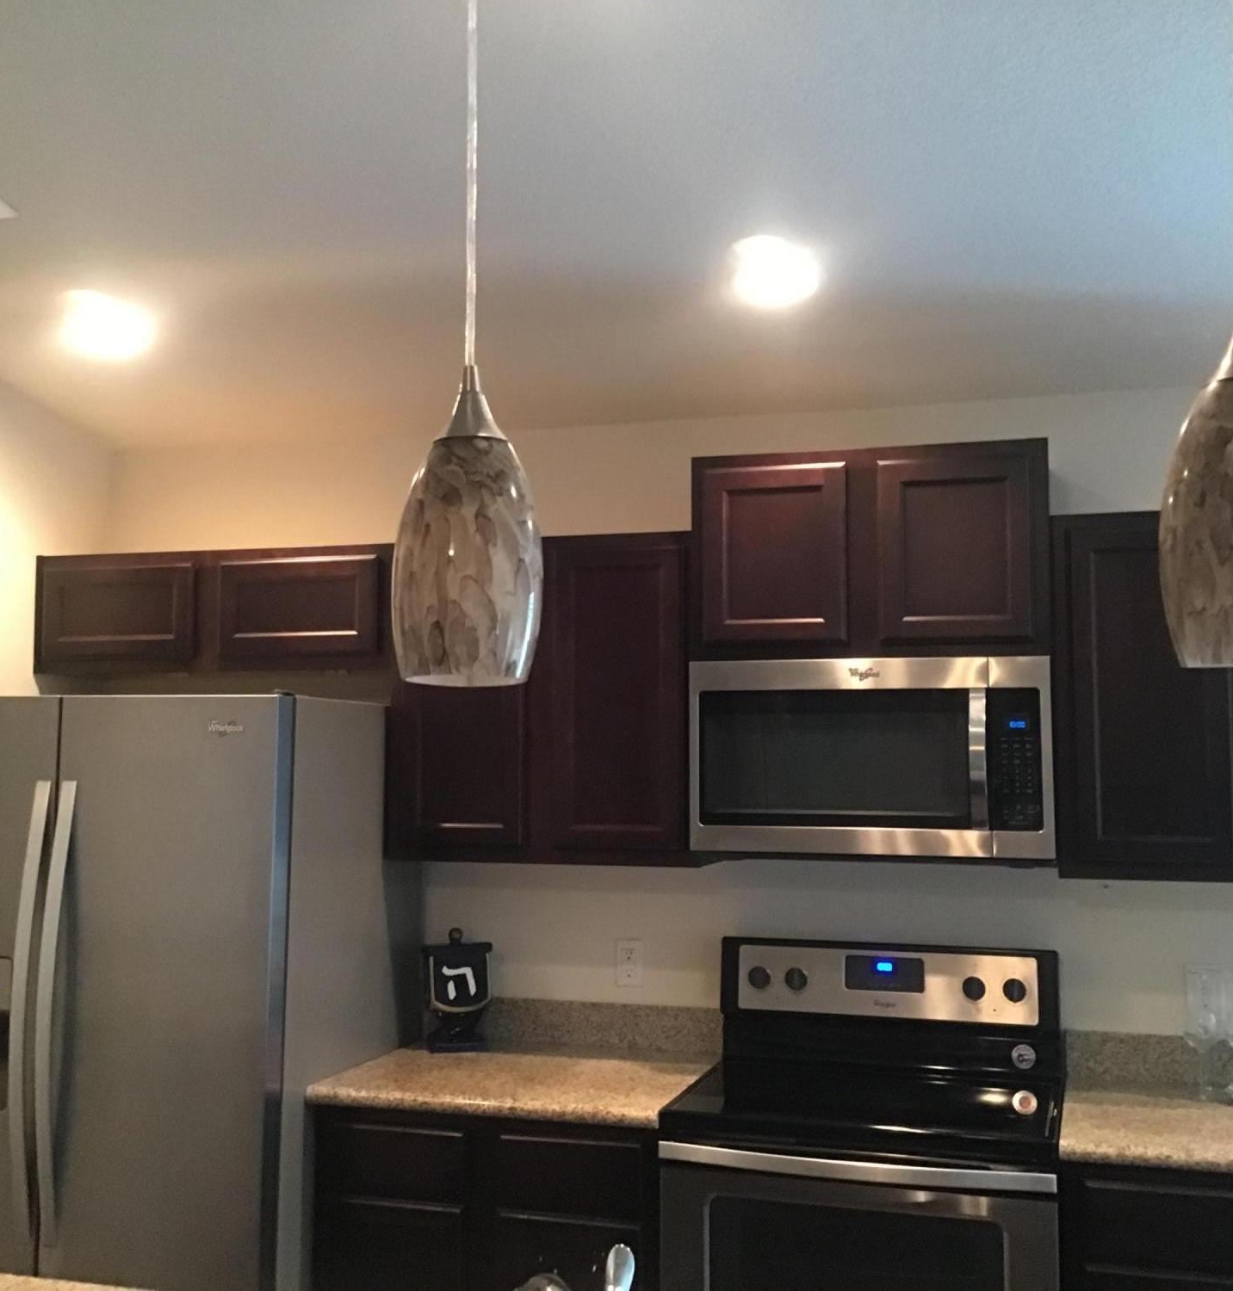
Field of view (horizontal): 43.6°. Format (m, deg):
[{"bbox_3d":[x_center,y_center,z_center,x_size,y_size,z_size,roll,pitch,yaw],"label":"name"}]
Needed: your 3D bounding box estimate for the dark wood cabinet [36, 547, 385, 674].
[{"bbox_3d":[-0.982,-0.077,3.983,1.000,0.303,0.328,-1,-4,17],"label":"dark wood cabinet"}]

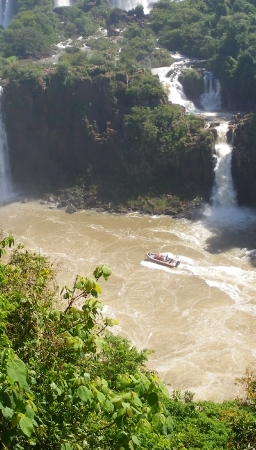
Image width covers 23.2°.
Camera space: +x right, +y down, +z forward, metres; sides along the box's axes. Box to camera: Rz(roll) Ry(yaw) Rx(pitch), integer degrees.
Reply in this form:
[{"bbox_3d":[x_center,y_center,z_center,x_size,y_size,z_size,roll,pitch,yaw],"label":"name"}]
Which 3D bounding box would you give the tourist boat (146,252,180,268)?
[{"bbox_3d":[8.790,8.790,154.501,8.500,1.600,2.600,19,29,29],"label":"tourist boat"}]

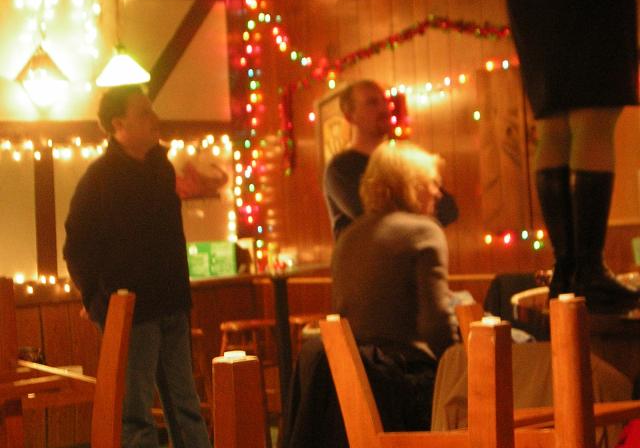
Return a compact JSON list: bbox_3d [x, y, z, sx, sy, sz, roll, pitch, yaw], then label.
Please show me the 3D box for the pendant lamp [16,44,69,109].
[{"bbox_3d":[-1.291,-0.686,8.000,0.240,0.300,0.240,-2,1,37],"label":"pendant lamp"}]

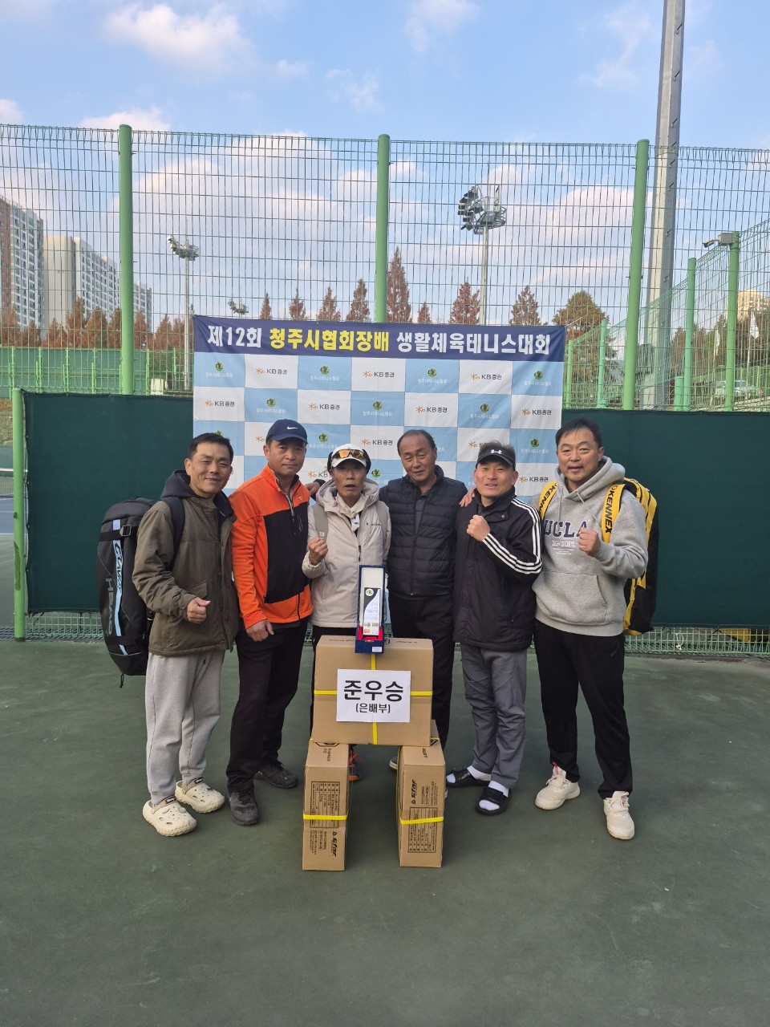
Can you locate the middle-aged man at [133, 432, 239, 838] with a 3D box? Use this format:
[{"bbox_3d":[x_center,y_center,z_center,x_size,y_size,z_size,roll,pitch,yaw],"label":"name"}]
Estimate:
[{"bbox_3d":[-0.835,0.477,2.925,0.390,1.650,0.490,6,6,43],"label":"middle-aged man"}]

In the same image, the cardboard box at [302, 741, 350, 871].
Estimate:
[{"bbox_3d":[-0.223,1.132,2.801,0.156,0.402,0.472,2,4,0],"label":"cardboard box"}]

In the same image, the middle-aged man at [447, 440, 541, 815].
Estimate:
[{"bbox_3d":[0.460,0.500,3.134,0.480,1.655,0.390,5,5,38],"label":"middle-aged man"}]

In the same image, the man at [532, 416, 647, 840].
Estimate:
[{"bbox_3d":[0.901,0.471,3.000,0.530,1.760,0.400,4,5,31],"label":"man"}]

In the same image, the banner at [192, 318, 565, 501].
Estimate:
[{"bbox_3d":[-0.075,-0.324,5.491,3.000,2.360,0.030,2,4,-1],"label":"banner"}]

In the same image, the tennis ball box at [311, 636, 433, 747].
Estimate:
[{"bbox_3d":[-0.045,0.734,2.834,0.472,0.402,0.156,2,3,1],"label":"tennis ball box"}]

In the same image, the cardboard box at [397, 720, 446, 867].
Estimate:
[{"bbox_3d":[0.144,1.140,2.841,0.156,0.402,0.472,2,4,0],"label":"cardboard box"}]

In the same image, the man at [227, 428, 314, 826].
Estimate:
[{"bbox_3d":[-0.504,0.442,3.062,0.490,1.720,0.390,-1,5,-33],"label":"man"}]

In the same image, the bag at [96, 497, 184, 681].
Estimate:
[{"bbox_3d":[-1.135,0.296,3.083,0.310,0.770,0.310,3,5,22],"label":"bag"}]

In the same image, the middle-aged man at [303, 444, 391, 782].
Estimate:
[{"bbox_3d":[-0.190,0.477,3.334,0.460,1.630,0.370,1,4,-10],"label":"middle-aged man"}]

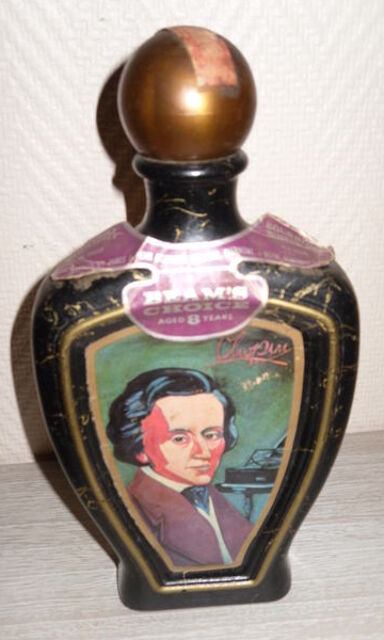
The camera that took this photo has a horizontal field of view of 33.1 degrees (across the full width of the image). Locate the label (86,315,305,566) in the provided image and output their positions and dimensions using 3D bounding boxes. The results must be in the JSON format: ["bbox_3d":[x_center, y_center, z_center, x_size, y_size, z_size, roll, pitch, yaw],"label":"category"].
[{"bbox_3d":[0.004,0.059,0.287,0.088,0.140,0.010,-3,28,-2],"label":"label"}]

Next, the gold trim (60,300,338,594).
[{"bbox_3d":[0.005,0.062,0.290,0.112,0.161,0.015,-3,28,-2],"label":"gold trim"}]

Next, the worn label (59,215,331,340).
[{"bbox_3d":[0.002,-0.018,0.265,0.121,0.042,0.037,-3,28,-2],"label":"worn label"}]

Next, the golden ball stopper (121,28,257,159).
[{"bbox_3d":[-0.002,-0.085,0.246,0.053,0.048,0.053,-3,28,-2],"label":"golden ball stopper"}]

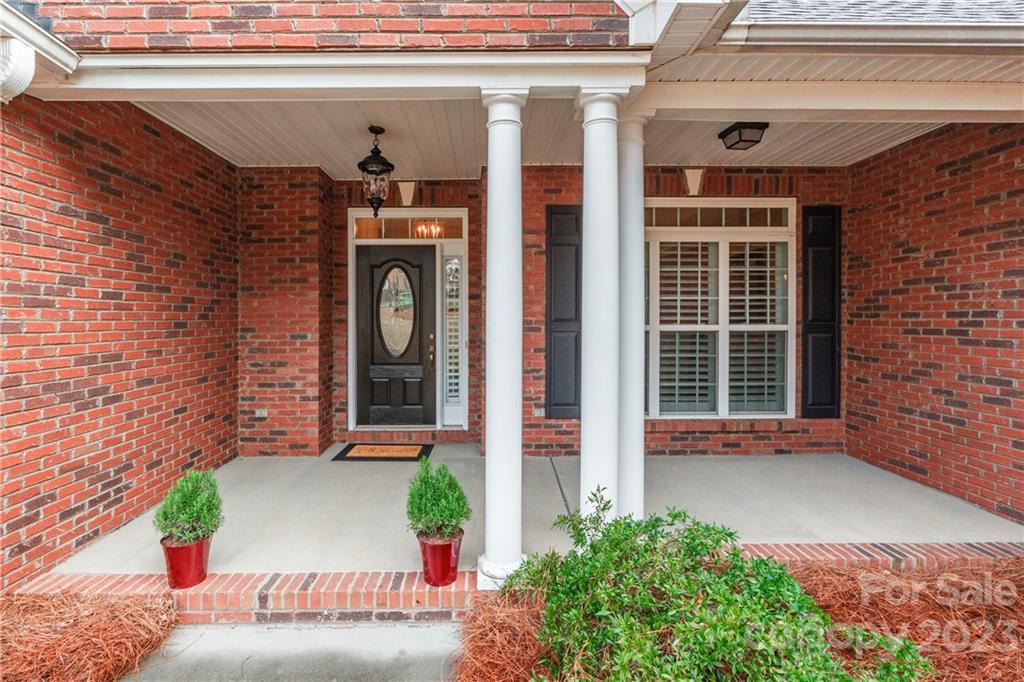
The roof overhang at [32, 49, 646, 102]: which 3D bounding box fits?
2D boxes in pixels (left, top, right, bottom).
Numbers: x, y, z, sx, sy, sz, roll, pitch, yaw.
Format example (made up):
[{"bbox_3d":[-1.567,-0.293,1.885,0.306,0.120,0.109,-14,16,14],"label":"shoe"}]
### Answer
[{"bbox_3d":[-0.840,-1.295,2.230,2.980,0.160,0.200,0,2,-1],"label":"roof overhang"}]

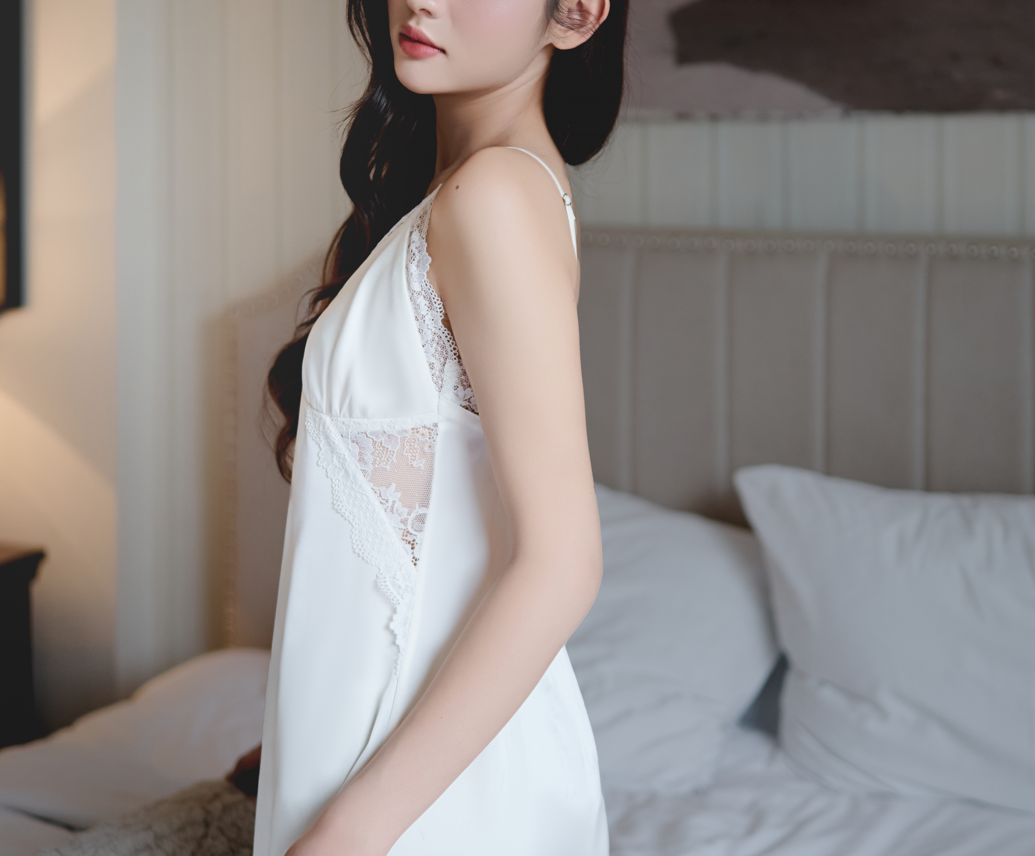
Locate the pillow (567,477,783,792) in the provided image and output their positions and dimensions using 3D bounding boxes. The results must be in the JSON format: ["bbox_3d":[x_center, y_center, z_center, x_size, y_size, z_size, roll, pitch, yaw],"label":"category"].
[{"bbox_3d":[0.070,0.325,2.380,0.660,0.450,0.190,3,-20,20],"label":"pillow"}]

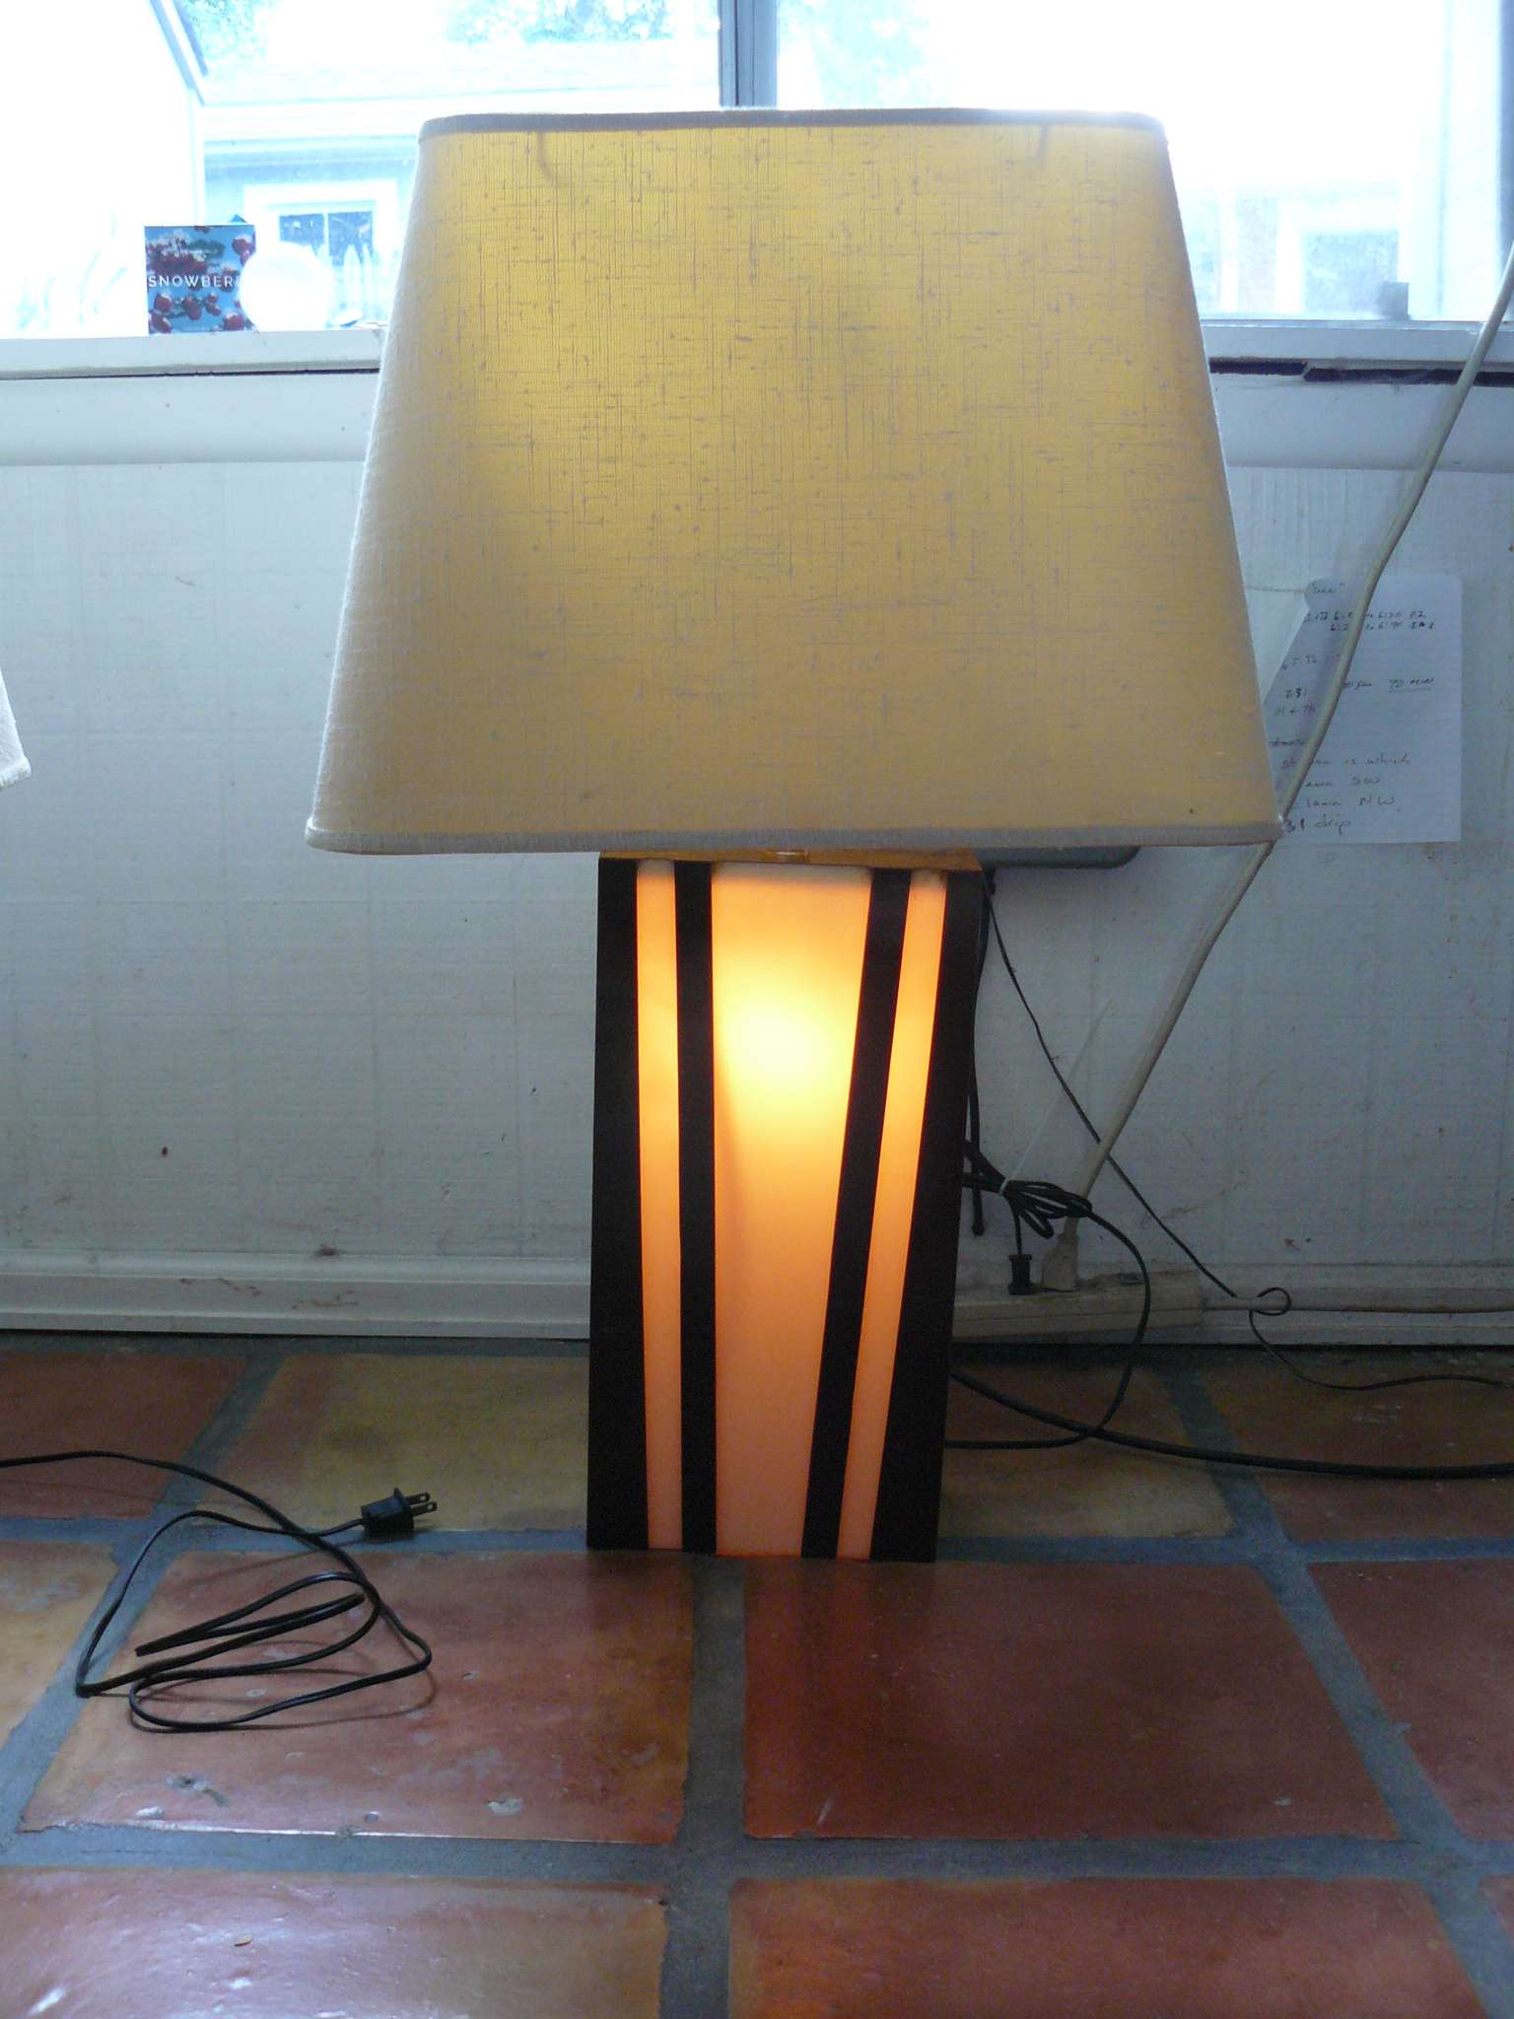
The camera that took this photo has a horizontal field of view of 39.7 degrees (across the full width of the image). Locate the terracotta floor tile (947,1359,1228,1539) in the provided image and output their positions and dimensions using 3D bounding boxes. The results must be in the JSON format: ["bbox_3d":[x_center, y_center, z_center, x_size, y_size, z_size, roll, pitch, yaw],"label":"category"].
[{"bbox_3d":[0.141,0.291,1.386,0.297,0.016,0.290,1,11,0],"label":"terracotta floor tile"}]

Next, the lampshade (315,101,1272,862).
[{"bbox_3d":[0.018,-0.289,1.193,0.508,0.358,0.370,0,11,1],"label":"lampshade"}]

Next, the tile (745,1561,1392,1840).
[{"bbox_3d":[0.141,0.352,1.072,0.297,0.016,0.280,1,11,0],"label":"tile"}]

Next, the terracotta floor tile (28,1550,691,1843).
[{"bbox_3d":[-0.183,0.348,1.071,0.294,0.016,0.284,1,11,0],"label":"terracotta floor tile"}]

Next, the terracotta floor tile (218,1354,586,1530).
[{"bbox_3d":[-0.187,0.288,1.384,0.299,0.016,0.291,1,11,0],"label":"terracotta floor tile"}]

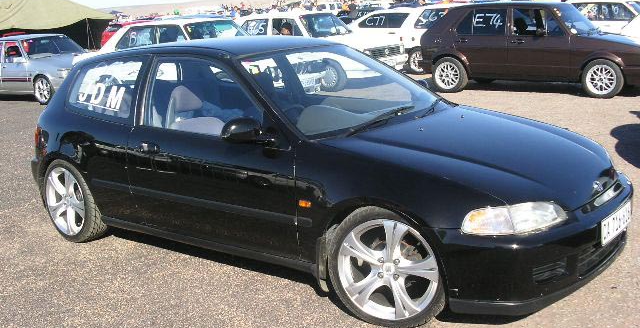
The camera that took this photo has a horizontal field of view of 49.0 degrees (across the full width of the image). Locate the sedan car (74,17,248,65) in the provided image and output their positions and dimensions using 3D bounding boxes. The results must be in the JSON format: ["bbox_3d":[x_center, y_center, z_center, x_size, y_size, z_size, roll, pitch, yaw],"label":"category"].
[{"bbox_3d":[-2.295,-1.677,11.821,4.400,1.400,1.660,6,15,37],"label":"sedan car"}]

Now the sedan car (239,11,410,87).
[{"bbox_3d":[-0.264,-2.224,13.707,3.900,1.400,1.620,6,15,36],"label":"sedan car"}]

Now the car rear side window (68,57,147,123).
[{"bbox_3d":[-1.350,-0.469,4.433,0.710,0.411,0.050,6,-9,38],"label":"car rear side window"}]

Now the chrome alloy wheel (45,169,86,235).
[{"bbox_3d":[-1.659,0.231,4.766,0.460,0.460,0.180,6,16,38],"label":"chrome alloy wheel"}]

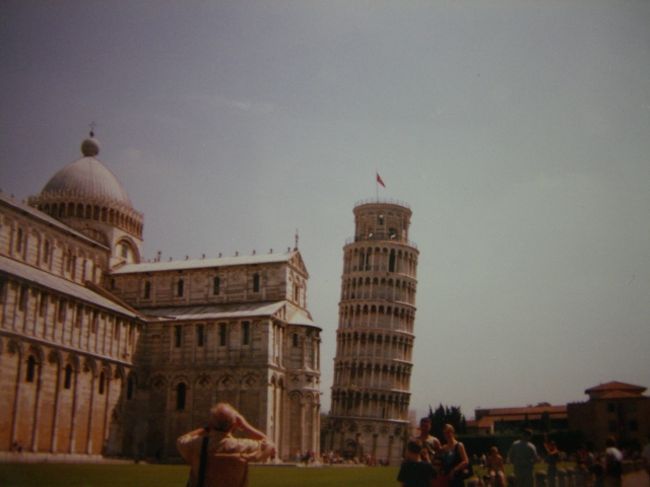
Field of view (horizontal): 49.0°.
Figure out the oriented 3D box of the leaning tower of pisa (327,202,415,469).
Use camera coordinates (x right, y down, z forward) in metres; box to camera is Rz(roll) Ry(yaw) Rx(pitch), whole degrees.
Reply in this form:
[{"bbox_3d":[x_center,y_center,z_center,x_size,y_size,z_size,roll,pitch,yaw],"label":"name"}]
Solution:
[{"bbox_3d":[10.860,17.624,151.812,16.500,56.000,16.500,5,-15,1],"label":"leaning tower of pisa"}]

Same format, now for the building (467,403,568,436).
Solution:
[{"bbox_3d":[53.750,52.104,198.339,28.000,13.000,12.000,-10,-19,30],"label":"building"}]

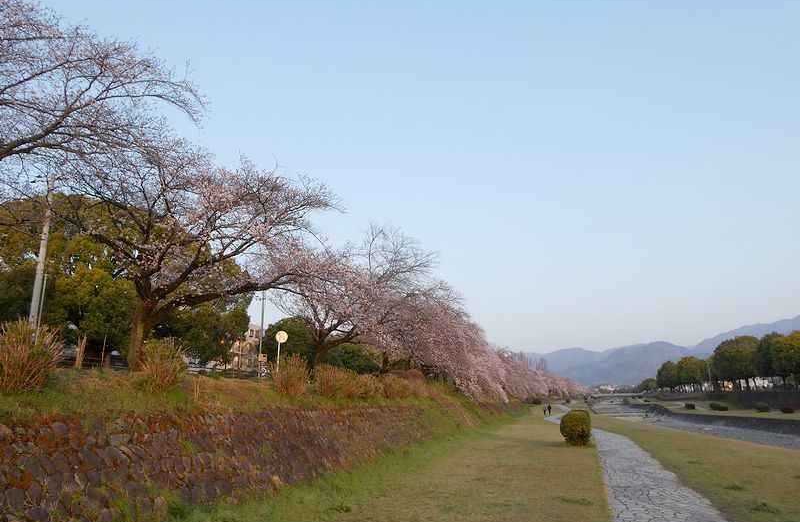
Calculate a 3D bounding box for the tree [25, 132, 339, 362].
[{"bbox_3d":[-6.054,-0.337,15.512,8.200,6.680,7.800,0,-14,0],"label":"tree"}]

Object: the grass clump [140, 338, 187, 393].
[{"bbox_3d":[-5.263,2.318,12.344,1.000,1.180,1.000,0,-14,0],"label":"grass clump"}]

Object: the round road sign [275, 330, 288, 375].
[{"bbox_3d":[-5.850,4.550,27.000,0.600,2.420,0.090,0,-15,0],"label":"round road sign"}]

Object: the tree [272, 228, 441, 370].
[{"bbox_3d":[-2.236,1.686,26.677,7.800,7.220,7.500,0,-14,0],"label":"tree"}]

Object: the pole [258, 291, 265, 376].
[{"bbox_3d":[-9.931,5.101,39.774,0.350,6.370,0.350,0,-14,0],"label":"pole"}]

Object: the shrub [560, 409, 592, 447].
[{"bbox_3d":[6.024,5.725,19.041,1.050,1.160,1.050,0,-14,0],"label":"shrub"}]

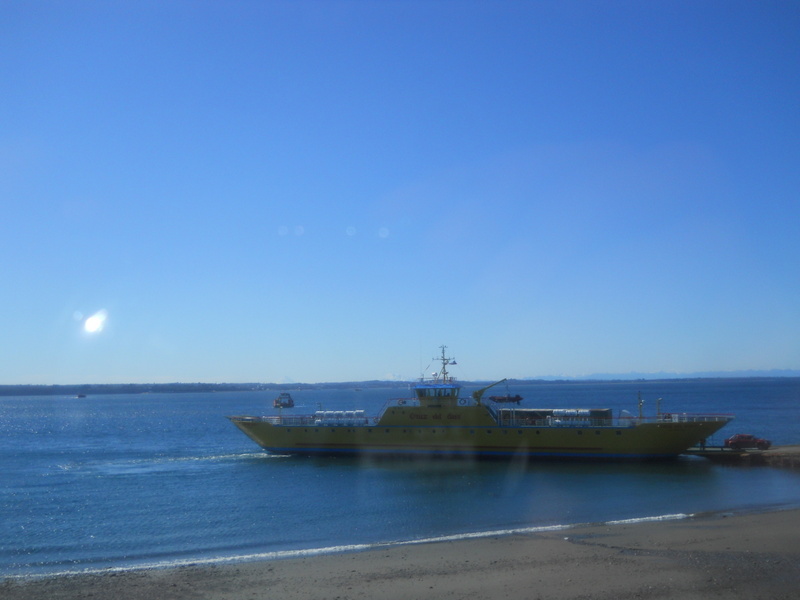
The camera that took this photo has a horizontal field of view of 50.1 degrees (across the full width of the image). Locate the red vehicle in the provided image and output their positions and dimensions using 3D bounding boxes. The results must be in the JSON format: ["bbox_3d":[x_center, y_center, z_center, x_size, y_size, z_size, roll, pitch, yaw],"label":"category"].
[{"bbox_3d":[39.937,16.309,98.393,4.870,1.750,1.800,-4,-6,25],"label":"red vehicle"}]

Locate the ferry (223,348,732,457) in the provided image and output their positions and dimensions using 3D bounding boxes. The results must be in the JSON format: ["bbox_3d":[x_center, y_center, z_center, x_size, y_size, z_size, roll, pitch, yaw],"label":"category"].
[{"bbox_3d":[8.012,13.348,113.690,68.100,14.410,14.000,-4,-6,25],"label":"ferry"}]

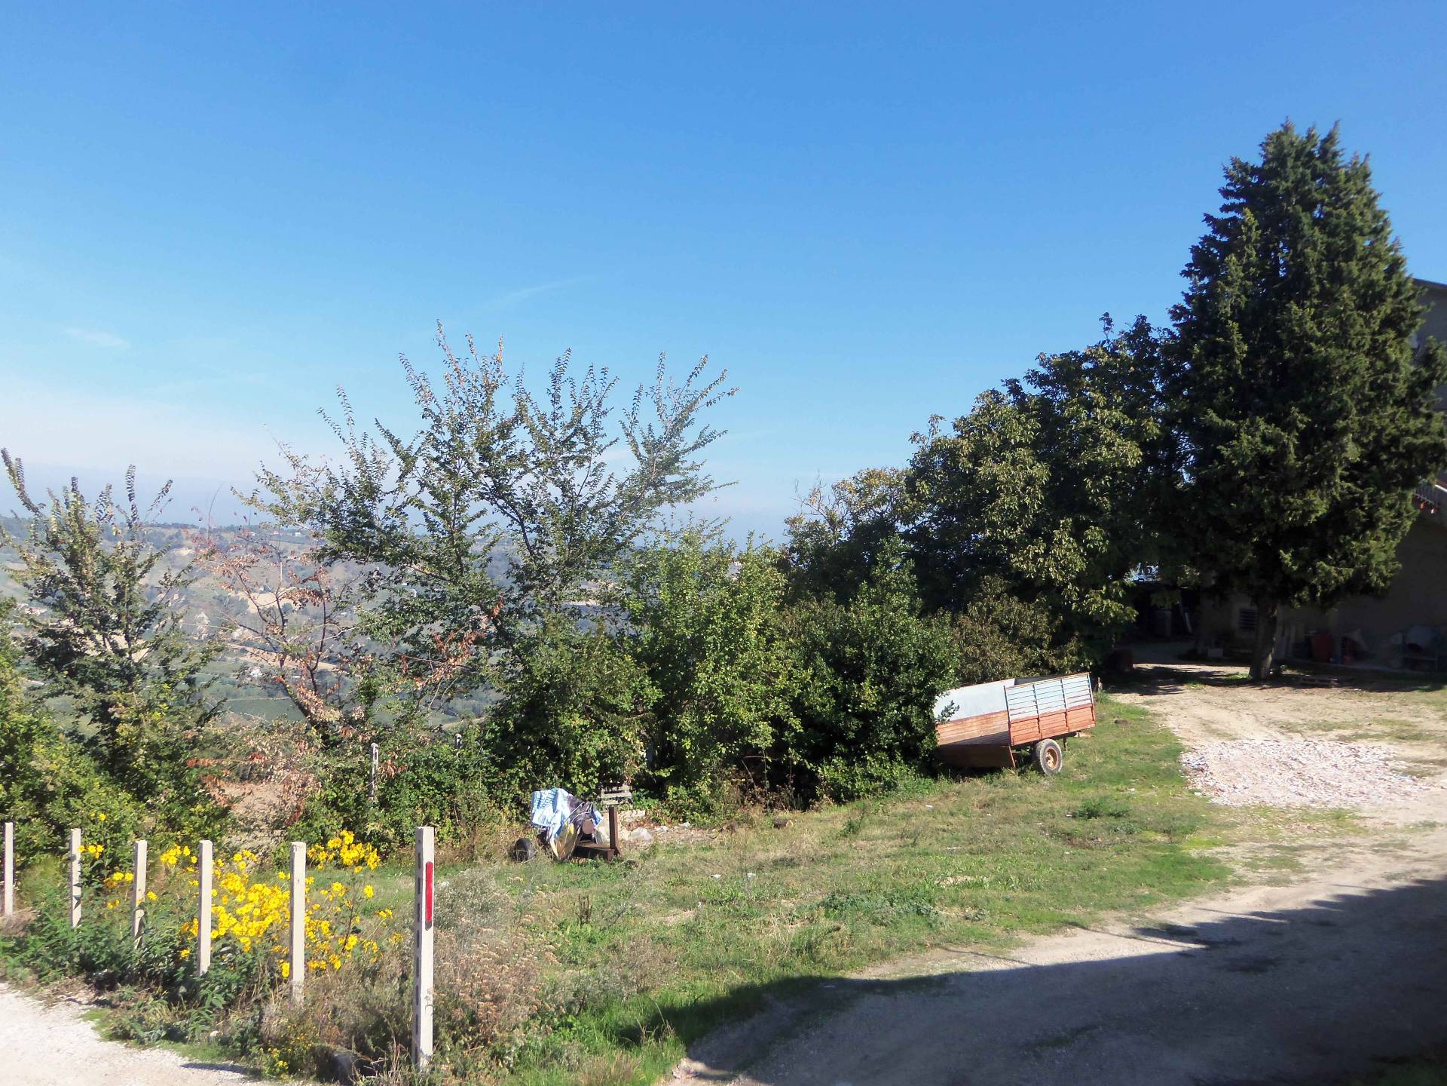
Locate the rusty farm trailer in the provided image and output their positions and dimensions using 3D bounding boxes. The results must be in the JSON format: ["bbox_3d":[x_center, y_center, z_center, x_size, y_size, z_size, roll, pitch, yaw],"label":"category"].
[{"bbox_3d":[5.200,3.162,20.634,2.900,1.420,1.600,-1,-7,-44],"label":"rusty farm trailer"}]

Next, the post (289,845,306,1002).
[{"bbox_3d":[-3.204,2.894,8.800,0.100,1.292,0.100,1,0,-40],"label":"post"}]

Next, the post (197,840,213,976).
[{"bbox_3d":[-4.428,3.168,10.000,0.100,1.265,0.100,1,0,-40],"label":"post"}]

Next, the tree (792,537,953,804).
[{"bbox_3d":[2.445,2.108,19.400,2.800,4.150,2.700,0,0,0],"label":"tree"}]

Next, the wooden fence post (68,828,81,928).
[{"bbox_3d":[-6.979,3.706,12.600,0.100,1.266,0.100,1,0,-40],"label":"wooden fence post"}]

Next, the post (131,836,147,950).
[{"bbox_3d":[-5.587,3.467,11.200,0.100,1.255,0.100,1,0,-40],"label":"post"}]

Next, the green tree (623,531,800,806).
[{"bbox_3d":[-0.180,1.985,18.600,2.850,4.300,2.750,0,0,0],"label":"green tree"}]

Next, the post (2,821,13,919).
[{"bbox_3d":[-8.559,3.962,14.000,0.100,1.257,0.100,1,0,-40],"label":"post"}]

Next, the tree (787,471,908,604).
[{"bbox_3d":[2.775,1.200,26.000,3.200,5.800,3.100,0,0,0],"label":"tree"}]

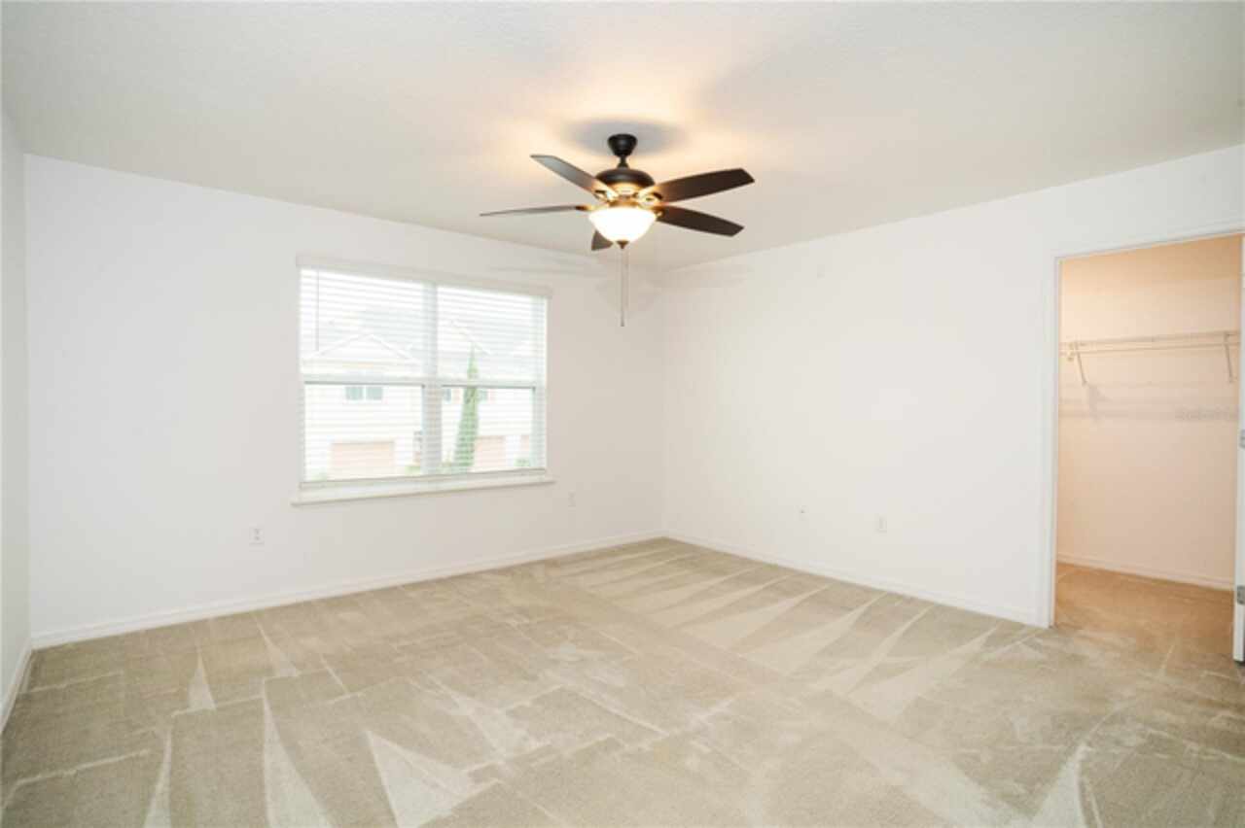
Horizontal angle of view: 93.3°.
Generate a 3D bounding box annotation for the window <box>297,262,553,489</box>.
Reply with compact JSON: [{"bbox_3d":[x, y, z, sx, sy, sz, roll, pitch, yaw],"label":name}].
[{"bbox_3d":[-1.297,-0.237,4.131,1.720,1.400,0.100,-1,1,-38],"label":"window"}]

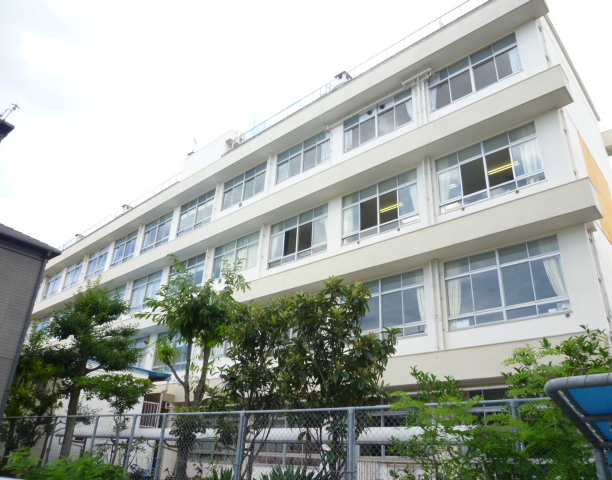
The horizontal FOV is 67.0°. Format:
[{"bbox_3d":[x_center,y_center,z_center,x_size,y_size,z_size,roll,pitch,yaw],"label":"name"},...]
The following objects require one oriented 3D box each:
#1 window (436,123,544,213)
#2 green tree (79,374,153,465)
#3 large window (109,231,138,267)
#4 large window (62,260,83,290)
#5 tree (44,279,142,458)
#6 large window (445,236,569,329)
[{"bbox_3d":[6.007,-2.318,15.435,3.459,2.189,0.180,-19,-33,38],"label":"window"},{"bbox_3d":[-4.822,4.934,11.706,1.800,3.077,1.800,12,-27,-18],"label":"green tree"},{"bbox_3d":[-12.641,0.671,32.152,3.380,2.146,0.150,-19,-33,38],"label":"large window"},{"bbox_3d":[-19.234,2.843,38.280,3.459,2.189,0.180,-19,-33,38],"label":"large window"},{"bbox_3d":[-6.430,4.100,13.550,2.800,5.900,2.700,-19,-33,38],"label":"tree"},{"bbox_3d":[5.834,1.347,13.706,3.459,2.257,0.180,-19,-33,38],"label":"large window"}]

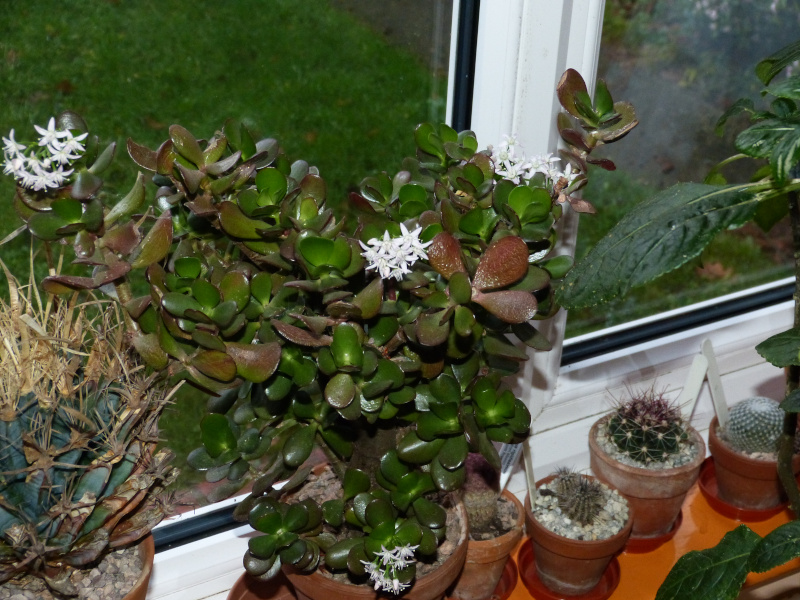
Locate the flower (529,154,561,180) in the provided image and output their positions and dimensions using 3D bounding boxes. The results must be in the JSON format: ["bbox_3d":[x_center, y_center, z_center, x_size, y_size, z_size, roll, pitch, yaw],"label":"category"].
[{"bbox_3d":[0.096,-0.088,0.950,0.021,0.016,0.017,6,30,5],"label":"flower"}]

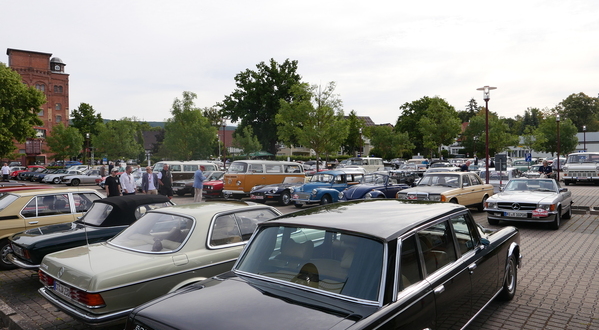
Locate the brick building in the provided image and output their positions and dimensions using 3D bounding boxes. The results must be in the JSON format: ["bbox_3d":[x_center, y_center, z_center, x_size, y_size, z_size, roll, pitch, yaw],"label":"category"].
[{"bbox_3d":[-50.000,-9.800,76.500,10.500,22.800,11.000,-2,1,-37],"label":"brick building"}]

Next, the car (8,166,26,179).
[{"bbox_3d":[-33.540,0.963,47.490,1.700,1.420,4.300,0,1,41],"label":"car"}]

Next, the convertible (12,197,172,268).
[{"bbox_3d":[-2.948,1.297,7.643,1.600,1.280,4.100,0,1,41],"label":"convertible"}]

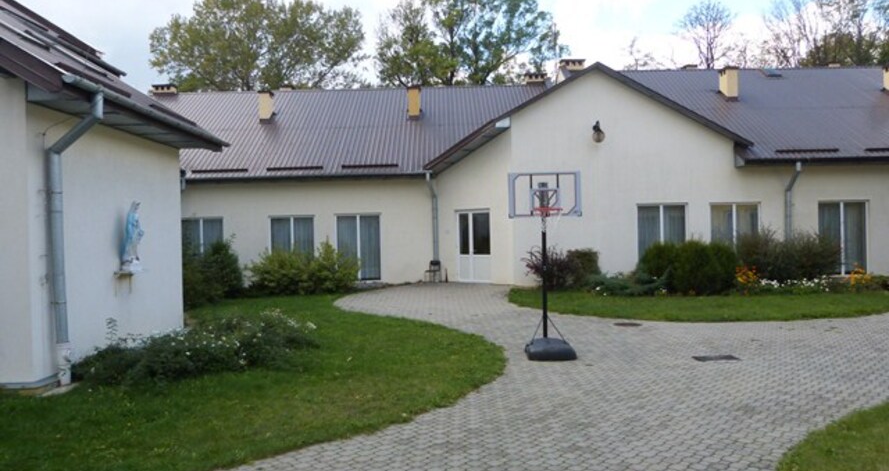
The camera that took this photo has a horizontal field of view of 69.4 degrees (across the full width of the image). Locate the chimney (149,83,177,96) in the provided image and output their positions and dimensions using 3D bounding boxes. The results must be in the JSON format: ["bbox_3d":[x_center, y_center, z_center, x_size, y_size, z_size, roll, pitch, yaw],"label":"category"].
[{"bbox_3d":[-12.701,-6.623,29.127,1.200,0.700,0.600,-1,1,0],"label":"chimney"}]

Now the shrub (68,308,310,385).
[{"bbox_3d":[-3.590,1.570,9.717,3.000,0.600,2.100,-1,1,-18],"label":"shrub"}]

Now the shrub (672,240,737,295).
[{"bbox_3d":[7.265,0.851,18.012,1.650,1.400,1.600,-1,1,0],"label":"shrub"}]

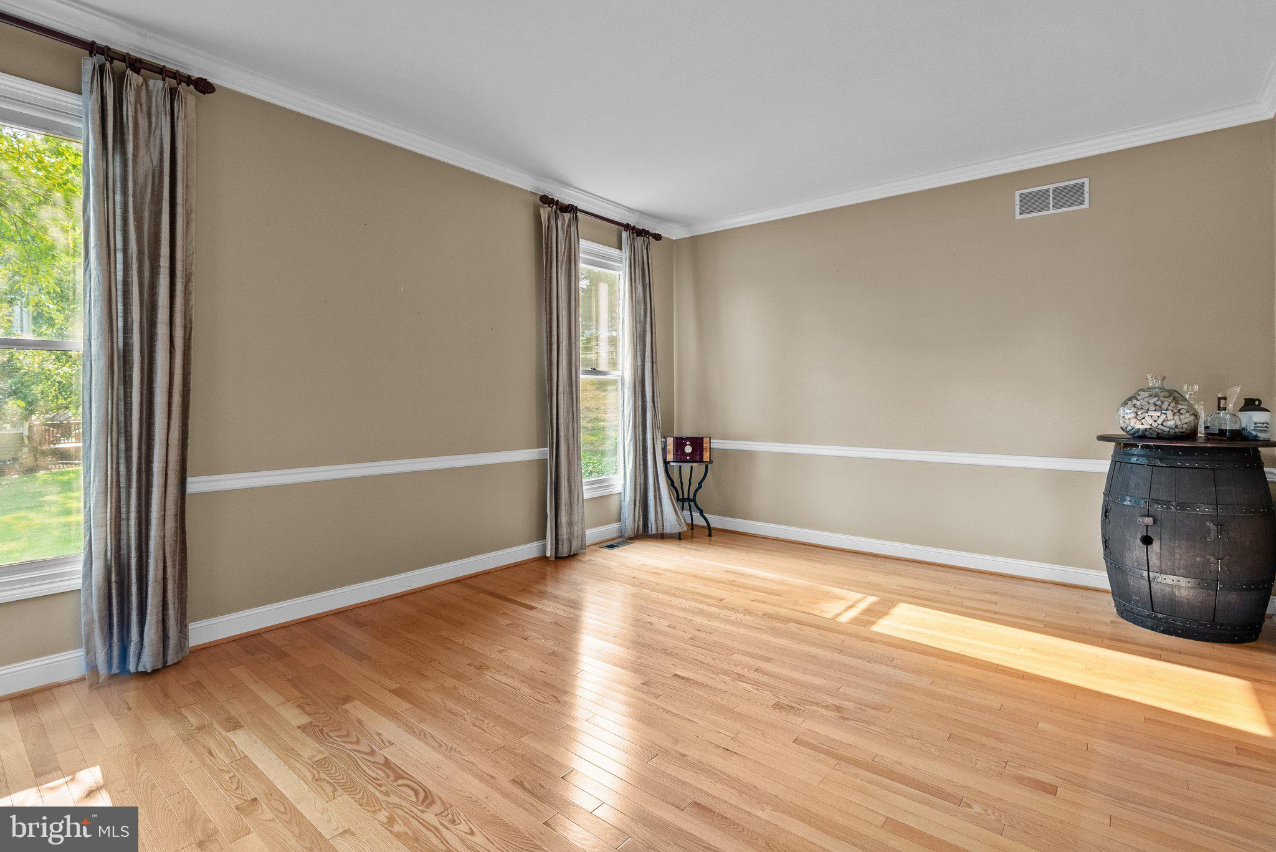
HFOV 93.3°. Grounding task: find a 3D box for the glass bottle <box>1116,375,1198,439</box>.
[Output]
[{"bbox_3d":[2.798,-0.107,3.250,0.335,0.335,0.335,1,2,40],"label":"glass bottle"}]

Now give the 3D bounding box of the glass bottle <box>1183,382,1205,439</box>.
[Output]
[{"bbox_3d":[3.016,-0.084,3.280,0.105,0.280,0.105,1,2,40],"label":"glass bottle"}]

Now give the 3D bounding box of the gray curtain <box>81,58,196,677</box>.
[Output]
[{"bbox_3d":[-2.133,-0.231,2.586,0.140,2.560,0.380,1,2,40],"label":"gray curtain"}]

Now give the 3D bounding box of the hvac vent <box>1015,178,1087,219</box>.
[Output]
[{"bbox_3d":[2.606,-1.430,3.800,0.385,0.184,0.025,1,2,40],"label":"hvac vent"}]

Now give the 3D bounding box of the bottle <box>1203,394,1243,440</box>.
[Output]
[{"bbox_3d":[3.003,-0.040,3.090,0.135,0.217,0.140,-1,2,-41],"label":"bottle"}]

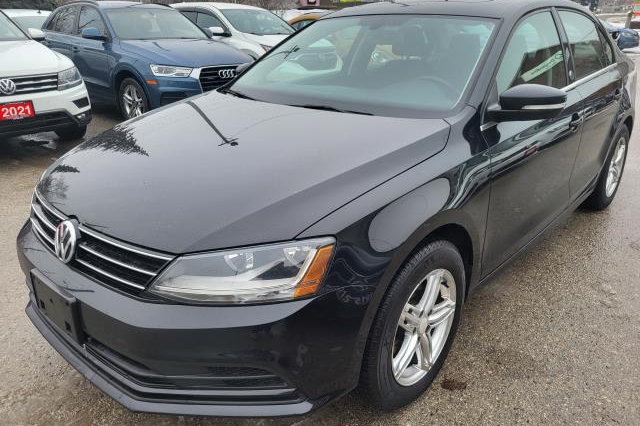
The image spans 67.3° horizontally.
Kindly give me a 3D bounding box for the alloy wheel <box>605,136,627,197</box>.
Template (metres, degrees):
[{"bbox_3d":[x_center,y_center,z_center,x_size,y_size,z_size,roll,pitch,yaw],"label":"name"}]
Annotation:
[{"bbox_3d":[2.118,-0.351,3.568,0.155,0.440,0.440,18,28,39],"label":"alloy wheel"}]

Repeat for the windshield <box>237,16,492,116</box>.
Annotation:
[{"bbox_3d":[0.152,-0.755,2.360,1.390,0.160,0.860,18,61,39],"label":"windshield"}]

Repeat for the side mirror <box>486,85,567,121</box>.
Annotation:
[{"bbox_3d":[0.816,-0.423,1.859,0.260,0.160,0.170,18,28,39],"label":"side mirror"}]

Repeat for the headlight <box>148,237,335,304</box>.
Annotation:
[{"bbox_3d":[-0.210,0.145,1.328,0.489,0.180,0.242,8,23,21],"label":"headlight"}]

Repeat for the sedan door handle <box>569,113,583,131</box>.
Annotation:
[{"bbox_3d":[1.276,-0.444,2.398,0.060,0.055,0.200,18,28,39],"label":"sedan door handle"}]

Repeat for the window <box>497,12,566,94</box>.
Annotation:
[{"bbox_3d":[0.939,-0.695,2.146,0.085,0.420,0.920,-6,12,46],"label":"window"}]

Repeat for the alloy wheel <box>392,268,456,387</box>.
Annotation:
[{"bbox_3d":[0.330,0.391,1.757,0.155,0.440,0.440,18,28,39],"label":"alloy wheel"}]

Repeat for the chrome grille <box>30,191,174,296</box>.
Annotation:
[{"bbox_3d":[-0.797,0.091,1.569,1.000,0.195,0.140,18,28,39],"label":"chrome grille"}]

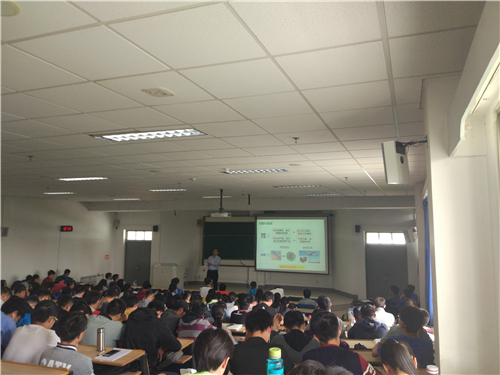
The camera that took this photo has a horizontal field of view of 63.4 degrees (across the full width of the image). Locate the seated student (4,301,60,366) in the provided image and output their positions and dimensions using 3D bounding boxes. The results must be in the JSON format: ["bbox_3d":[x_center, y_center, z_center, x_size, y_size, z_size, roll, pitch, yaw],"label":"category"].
[{"bbox_3d":[-1.846,1.641,3.579,0.540,1.240,0.780,-1,-5,18],"label":"seated student"}]

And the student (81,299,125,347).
[{"bbox_3d":[-1.502,1.754,4.192,0.500,1.180,0.720,-2,-5,26],"label":"student"}]

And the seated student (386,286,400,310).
[{"bbox_3d":[3.413,2.987,9.603,0.500,1.280,0.720,1,-5,-1],"label":"seated student"}]

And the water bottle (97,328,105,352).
[{"bbox_3d":[-1.291,1.322,3.500,0.067,0.200,0.067,-1,-5,21],"label":"water bottle"}]

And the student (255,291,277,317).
[{"bbox_3d":[0.264,2.436,6.945,0.500,1.250,0.720,-1,-5,21],"label":"student"}]

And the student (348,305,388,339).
[{"bbox_3d":[1.554,2.174,5.284,0.500,1.250,0.720,-1,-5,21],"label":"student"}]

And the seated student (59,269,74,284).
[{"bbox_3d":[-5.441,3.055,11.952,0.500,1.250,0.720,-2,-5,26],"label":"seated student"}]

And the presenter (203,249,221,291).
[{"bbox_3d":[-1.249,2.883,13.324,0.560,1.710,0.420,-2,-5,21],"label":"presenter"}]

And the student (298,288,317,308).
[{"bbox_3d":[1.371,3.071,9.634,0.500,1.260,0.720,-1,-5,21],"label":"student"}]

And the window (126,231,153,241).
[{"bbox_3d":[-4.648,2.032,17.009,1.370,0.430,0.100,-2,-5,21],"label":"window"}]

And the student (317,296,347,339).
[{"bbox_3d":[1.085,2.150,5.576,0.500,1.280,0.720,-1,-5,21],"label":"student"}]

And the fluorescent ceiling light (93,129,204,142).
[{"bbox_3d":[-1.044,-0.543,4.220,1.200,0.080,0.300,-2,-5,21],"label":"fluorescent ceiling light"}]

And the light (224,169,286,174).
[{"bbox_3d":[0.092,-0.282,7.050,1.200,0.080,0.300,-2,-5,21],"label":"light"}]

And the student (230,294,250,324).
[{"bbox_3d":[-0.147,2.297,6.417,0.500,1.200,0.720,-1,-5,21],"label":"student"}]

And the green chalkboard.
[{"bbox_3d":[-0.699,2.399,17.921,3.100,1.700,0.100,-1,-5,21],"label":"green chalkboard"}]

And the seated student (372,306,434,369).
[{"bbox_3d":[1.429,1.724,3.651,0.500,1.280,0.720,-1,-5,13],"label":"seated student"}]

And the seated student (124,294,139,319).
[{"bbox_3d":[-1.532,1.964,5.150,0.500,1.180,0.720,-1,-5,16],"label":"seated student"}]

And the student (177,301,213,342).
[{"bbox_3d":[-0.638,1.969,4.807,0.500,1.180,0.720,-1,-5,21],"label":"student"}]

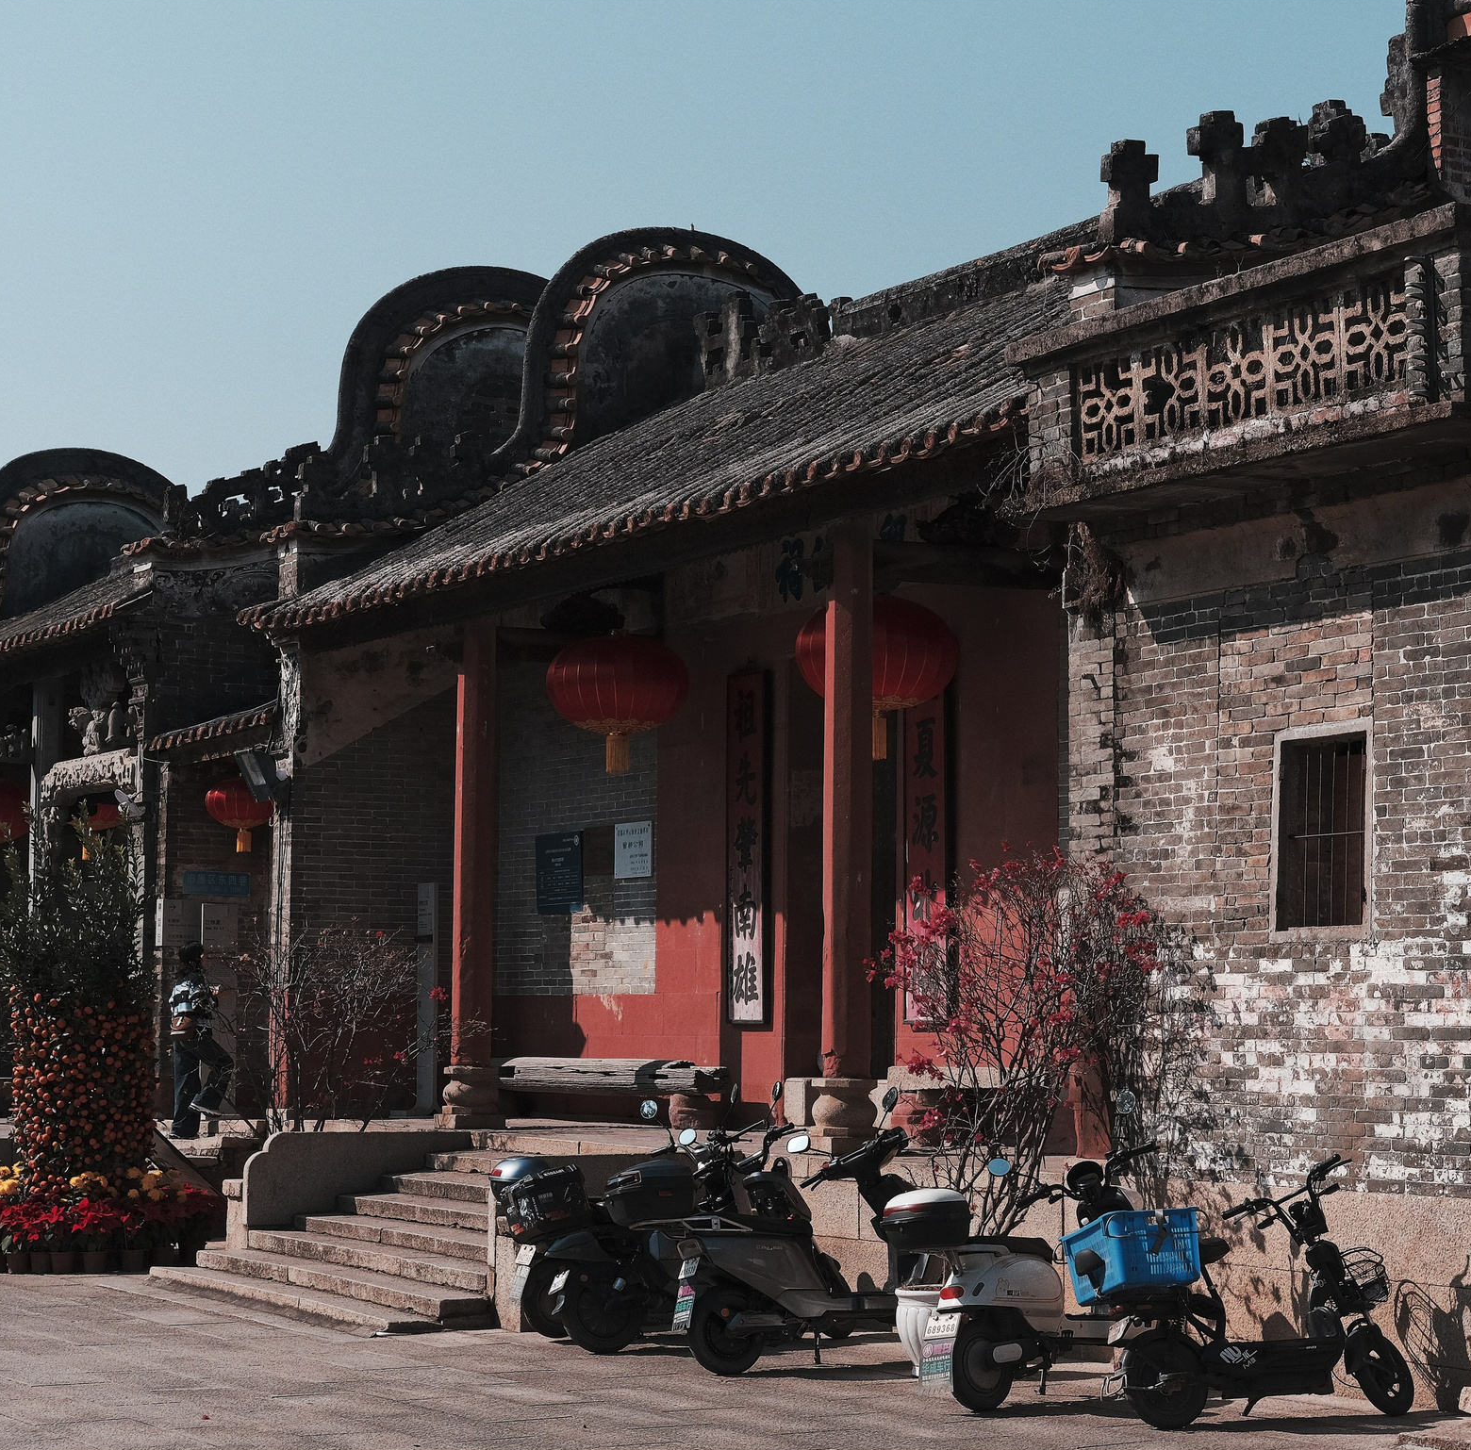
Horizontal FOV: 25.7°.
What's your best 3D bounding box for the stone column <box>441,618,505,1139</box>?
[{"bbox_3d":[-1.854,1.021,22.318,0.360,3.520,0.360,4,-6,-30],"label":"stone column"}]

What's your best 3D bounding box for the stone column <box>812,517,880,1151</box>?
[{"bbox_3d":[0.647,0.610,18.730,0.300,3.700,0.300,3,-6,-31],"label":"stone column"}]

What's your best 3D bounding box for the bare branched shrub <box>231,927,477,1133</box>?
[{"bbox_3d":[-2.634,2.222,22.118,1.500,1.900,1.550,4,-6,-30],"label":"bare branched shrub"}]

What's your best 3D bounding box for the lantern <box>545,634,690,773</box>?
[{"bbox_3d":[-0.814,-0.146,22.262,0.980,0.970,0.980,0,-5,0],"label":"lantern"}]

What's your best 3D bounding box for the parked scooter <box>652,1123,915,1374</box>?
[{"bbox_3d":[0.395,2.573,15.729,1.760,1.140,0.700,3,-6,-30],"label":"parked scooter"}]

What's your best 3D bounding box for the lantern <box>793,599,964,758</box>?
[{"bbox_3d":[0.851,-0.291,19.383,0.980,0.970,0.980,0,-5,0],"label":"lantern"}]

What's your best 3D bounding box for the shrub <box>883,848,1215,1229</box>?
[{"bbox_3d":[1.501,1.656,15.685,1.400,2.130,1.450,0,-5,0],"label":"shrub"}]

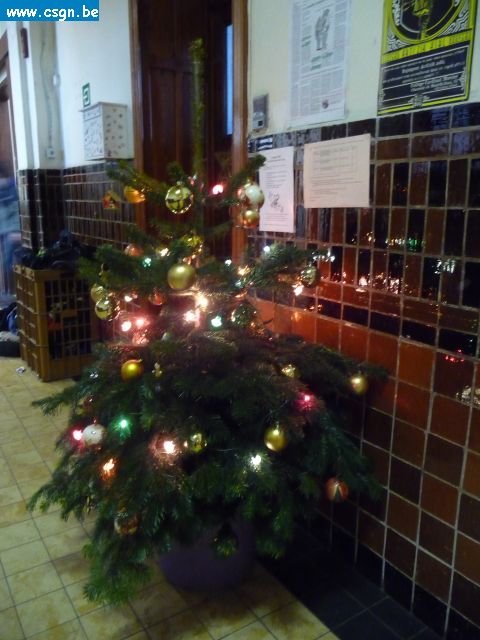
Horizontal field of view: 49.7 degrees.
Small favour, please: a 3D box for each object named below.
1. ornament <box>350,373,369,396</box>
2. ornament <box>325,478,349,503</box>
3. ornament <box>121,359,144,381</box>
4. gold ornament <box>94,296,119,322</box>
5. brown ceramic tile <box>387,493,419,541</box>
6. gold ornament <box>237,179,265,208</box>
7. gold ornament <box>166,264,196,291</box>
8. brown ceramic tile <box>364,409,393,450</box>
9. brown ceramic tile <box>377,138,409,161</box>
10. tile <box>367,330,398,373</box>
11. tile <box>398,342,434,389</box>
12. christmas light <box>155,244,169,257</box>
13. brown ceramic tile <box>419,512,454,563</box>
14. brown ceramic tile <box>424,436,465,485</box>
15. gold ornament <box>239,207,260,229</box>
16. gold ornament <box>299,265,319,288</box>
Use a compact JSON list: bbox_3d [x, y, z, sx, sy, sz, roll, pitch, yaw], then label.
[{"bbox_3d":[0.346,0.190,1.500,0.050,0.054,0.050,-1,14,-5],"label":"ornament"},{"bbox_3d":[0.267,0.471,1.430,0.060,0.065,0.060,-1,14,-5],"label":"ornament"},{"bbox_3d":[-0.297,0.138,1.430,0.062,0.064,0.062,0,13,0],"label":"ornament"},{"bbox_3d":[-0.417,-0.038,1.630,0.079,0.086,0.079,-4,14,-14],"label":"gold ornament"},{"bbox_3d":[0.511,0.614,1.617,0.010,0.120,0.117,-9,16,-32],"label":"brown ceramic tile"},{"bbox_3d":[0.032,-0.365,1.520,0.079,0.081,0.079,0,14,1],"label":"gold ornament"},{"bbox_3d":[-0.168,-0.126,1.500,0.079,0.082,0.079,-2,14,-6],"label":"gold ornament"},{"bbox_3d":[0.445,0.348,1.655,0.012,0.120,0.117,-9,16,-32],"label":"brown ceramic tile"},{"bbox_3d":[0.429,-0.472,1.438,0.010,0.058,0.120,-8,15,-31],"label":"brown ceramic tile"},{"bbox_3d":[0.438,0.103,1.581,0.010,0.121,0.119,-9,16,-31],"label":"tile"},{"bbox_3d":[0.511,0.128,1.495,0.012,0.126,0.122,-9,16,-32],"label":"tile"},{"bbox_3d":[-0.229,-0.203,1.520,0.038,0.035,0.035,-1,14,0],"label":"christmas light"},{"bbox_3d":[0.579,0.637,1.515,0.012,0.125,0.119,-9,16,-32],"label":"brown ceramic tile"},{"bbox_3d":[0.576,0.397,1.461,0.010,0.120,0.117,-9,16,-32],"label":"brown ceramic tile"},{"bbox_3d":[0.028,-0.295,1.500,0.058,0.063,0.058,-1,14,-5],"label":"gold ornament"},{"bbox_3d":[0.222,-0.141,1.670,0.058,0.064,0.058,0,13,0],"label":"gold ornament"}]

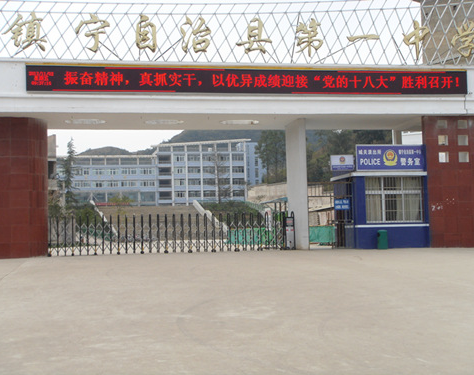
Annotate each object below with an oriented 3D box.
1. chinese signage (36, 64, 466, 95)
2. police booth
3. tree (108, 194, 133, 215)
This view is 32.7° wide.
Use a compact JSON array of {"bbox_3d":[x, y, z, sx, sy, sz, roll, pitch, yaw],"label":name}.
[{"bbox_3d":[0.655,-3.630,27.491,15.150,0.900,0.250,-1,-3,-9],"label":"chinese signage"},{"bbox_3d":[5.216,0.402,29.668,2.834,3.667,2.600,-1,-3,-9],"label":"police booth"},{"bbox_3d":[-13.632,3.417,94.846,3.100,5.200,3.000,-1,-3,-9],"label":"tree"}]

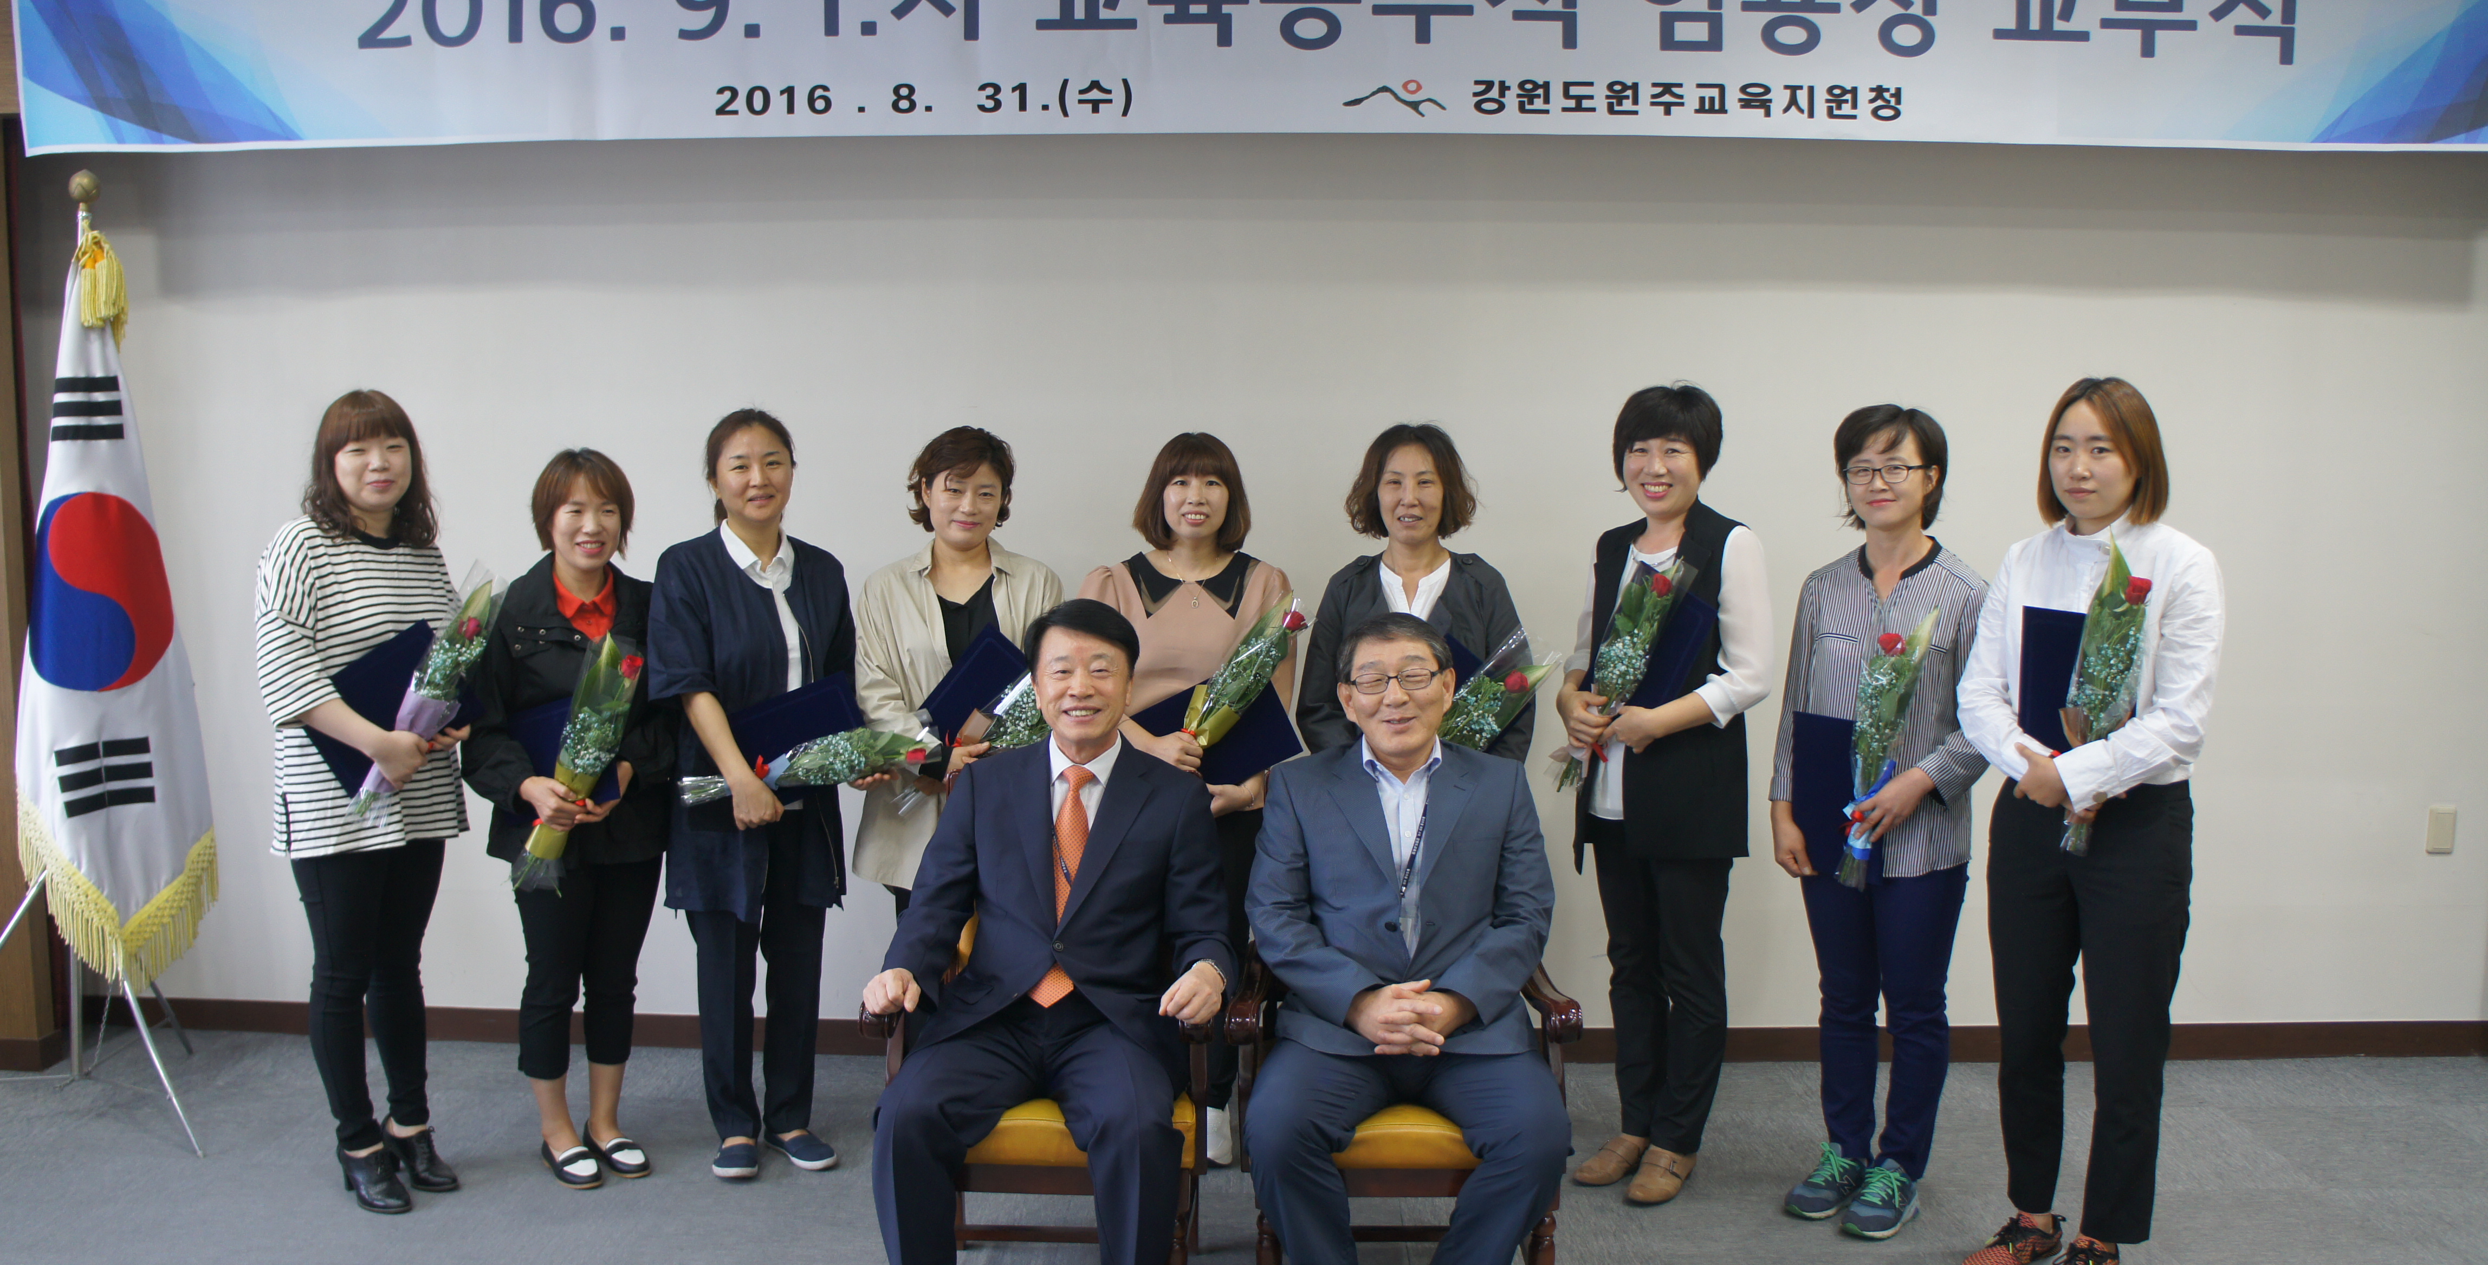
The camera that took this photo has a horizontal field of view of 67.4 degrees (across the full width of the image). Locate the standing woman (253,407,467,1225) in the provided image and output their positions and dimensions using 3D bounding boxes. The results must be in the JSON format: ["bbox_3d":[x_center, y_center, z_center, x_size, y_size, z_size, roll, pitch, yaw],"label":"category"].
[{"bbox_3d":[-1.779,0.338,3.780,0.450,1.660,0.350,-3,6,-29],"label":"standing woman"}]

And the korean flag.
[{"bbox_3d":[-2.408,-0.053,3.987,0.440,1.650,0.230,-1,6,-17],"label":"korean flag"}]

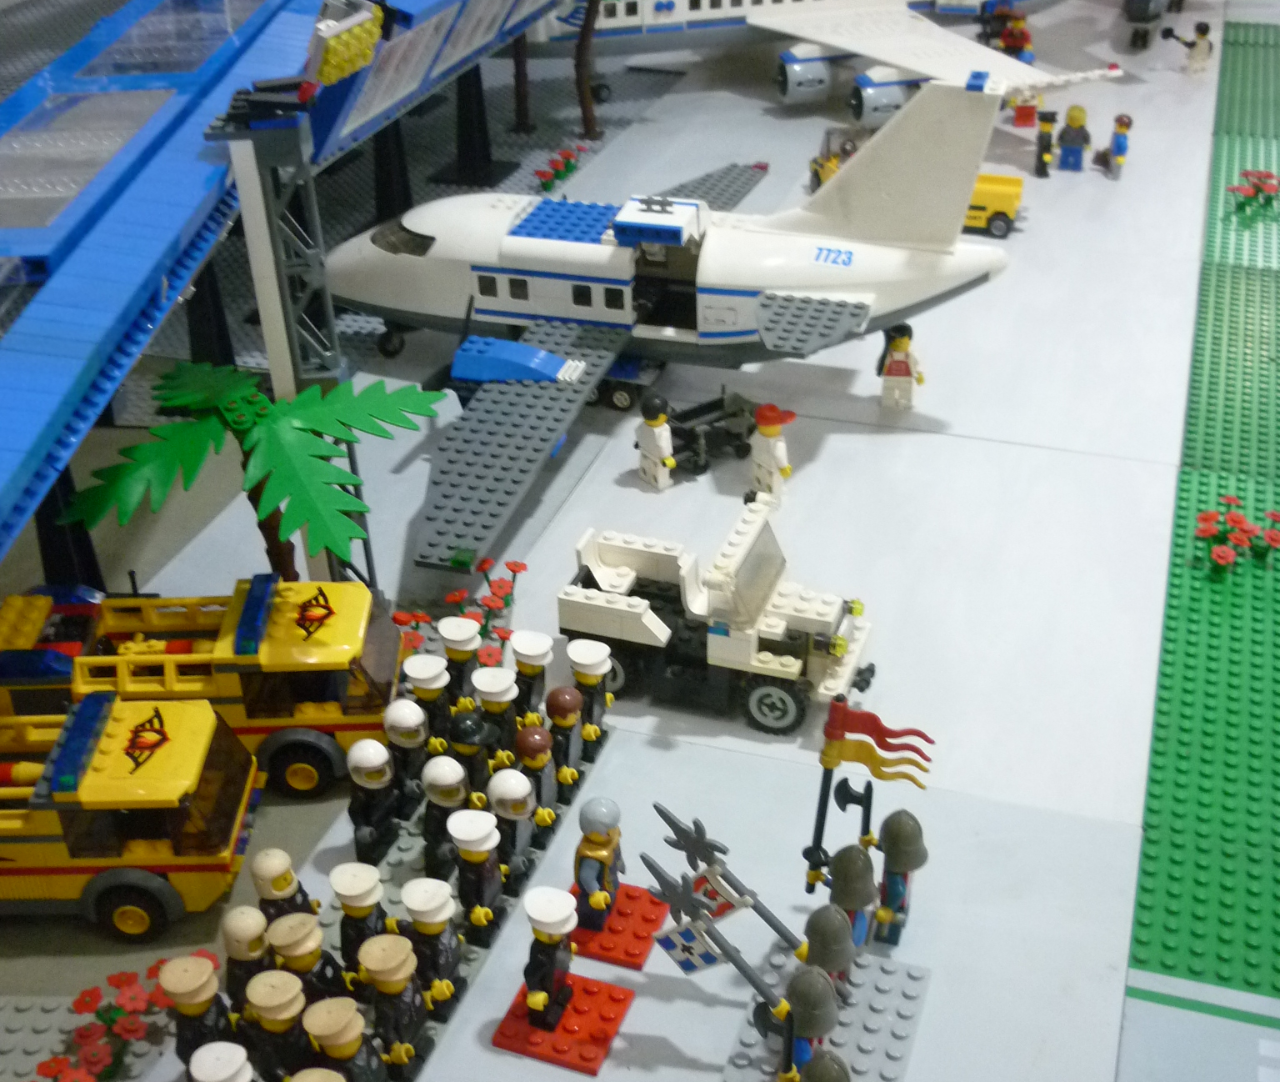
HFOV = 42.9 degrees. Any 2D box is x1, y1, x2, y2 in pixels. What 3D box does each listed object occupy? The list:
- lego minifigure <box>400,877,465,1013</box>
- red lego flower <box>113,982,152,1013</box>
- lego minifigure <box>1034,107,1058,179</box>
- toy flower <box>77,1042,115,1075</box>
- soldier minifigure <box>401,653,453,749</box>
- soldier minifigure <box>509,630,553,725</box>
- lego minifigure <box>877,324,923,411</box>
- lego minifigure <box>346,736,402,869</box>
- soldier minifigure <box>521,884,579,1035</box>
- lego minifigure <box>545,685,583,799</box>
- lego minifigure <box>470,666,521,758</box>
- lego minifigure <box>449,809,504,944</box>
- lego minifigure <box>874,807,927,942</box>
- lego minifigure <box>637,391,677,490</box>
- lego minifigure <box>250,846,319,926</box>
[{"bbox_3d":[-0.058,0.118,0.470,0.018,0.043,0.025,10,33,16],"label":"lego minifigure"},{"bbox_3d":[-0.144,0.130,0.463,0.010,0.004,0.010,-1,32,0],"label":"red lego flower"},{"bbox_3d":[0.273,-0.266,1.090,0.017,0.043,0.025,10,33,16],"label":"lego minifigure"},{"bbox_3d":[-0.152,0.144,0.454,0.010,0.004,0.010,0,32,0],"label":"toy flower"},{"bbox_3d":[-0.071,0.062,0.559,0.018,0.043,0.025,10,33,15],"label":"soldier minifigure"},{"bbox_3d":[-0.036,0.054,0.573,0.018,0.043,0.025,10,33,16],"label":"soldier minifigure"},{"bbox_3d":[0.129,-0.086,0.802,0.025,0.043,0.017,6,32,10],"label":"lego minifigure"},{"bbox_3d":[-0.086,0.083,0.523,0.015,0.042,0.025,9,33,17],"label":"lego minifigure"},{"bbox_3d":[-0.024,0.118,0.462,0.016,0.043,0.025,9,33,17],"label":"soldier minifigure"},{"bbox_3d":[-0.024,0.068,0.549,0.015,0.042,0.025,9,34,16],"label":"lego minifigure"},{"bbox_3d":[-0.047,0.064,0.557,0.018,0.043,0.025,10,33,16],"label":"lego minifigure"},{"bbox_3d":[-0.048,0.103,0.492,0.018,0.043,0.025,10,33,15],"label":"lego minifigure"},{"bbox_3d":[0.078,0.101,0.496,0.017,0.043,0.024,10,33,16],"label":"lego minifigure"},{"bbox_3d":[0.007,-0.046,0.737,0.015,0.042,0.024,-22,38,-31],"label":"lego minifigure"},{"bbox_3d":[-0.105,0.109,0.486,0.018,0.042,0.025,10,33,16],"label":"lego minifigure"}]

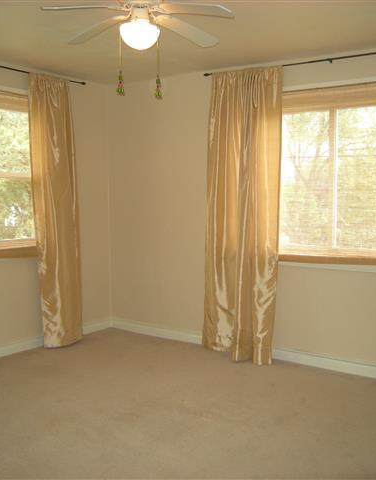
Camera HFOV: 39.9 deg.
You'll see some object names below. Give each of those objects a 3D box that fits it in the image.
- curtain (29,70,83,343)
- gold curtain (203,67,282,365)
[{"bbox_3d":[-1.146,-0.220,4.610,0.130,2.370,0.510,5,7,40],"label":"curtain"},{"bbox_3d":[0.417,-0.190,4.322,0.680,2.370,0.150,3,6,32],"label":"gold curtain"}]

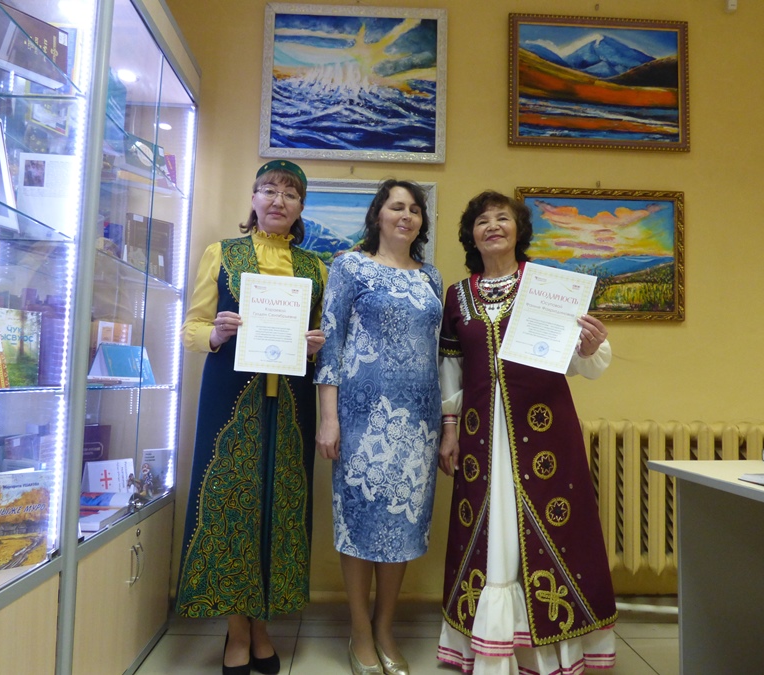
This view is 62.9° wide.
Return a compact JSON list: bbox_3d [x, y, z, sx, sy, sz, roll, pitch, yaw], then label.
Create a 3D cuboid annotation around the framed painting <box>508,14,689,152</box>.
[{"bbox_3d":[0.903,-1.056,2.611,0.761,0.565,0.035,2,-4,-2],"label":"framed painting"}]

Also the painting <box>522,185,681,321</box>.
[{"bbox_3d":[0.892,-0.340,2.562,0.697,0.532,0.035,2,-4,-2],"label":"painting"}]

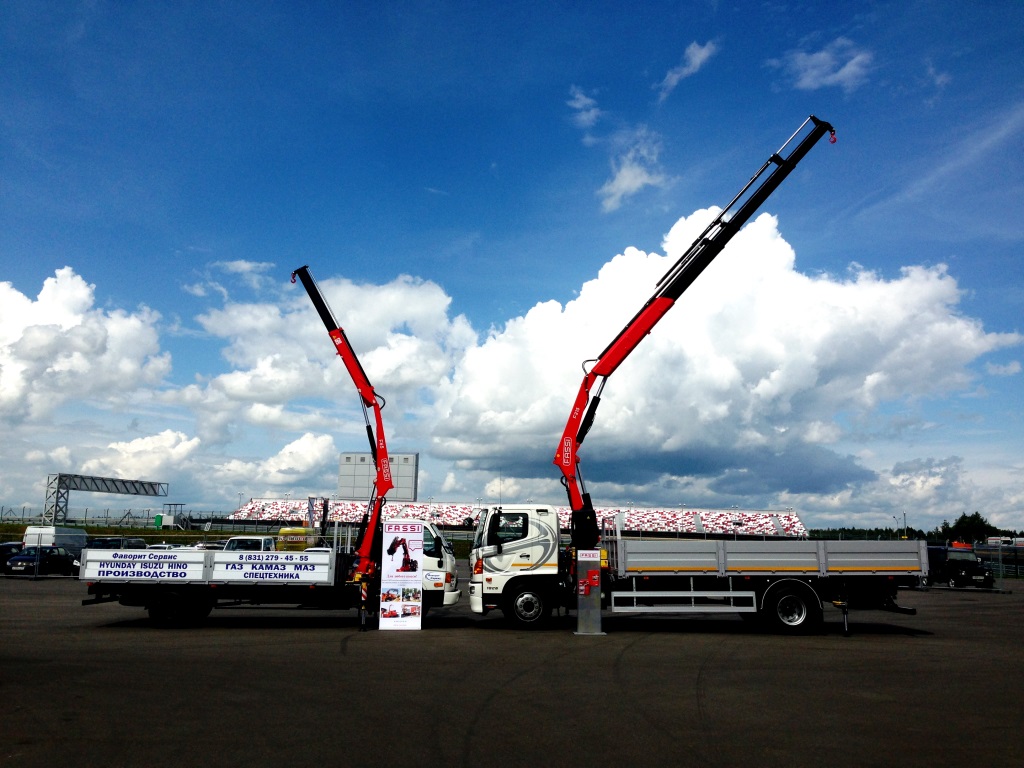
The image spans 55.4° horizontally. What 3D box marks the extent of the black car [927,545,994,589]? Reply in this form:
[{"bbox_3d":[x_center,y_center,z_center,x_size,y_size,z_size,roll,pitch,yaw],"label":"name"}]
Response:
[{"bbox_3d":[21.330,8.980,47.200,1.810,2.020,4.450,2,-10,-3],"label":"black car"}]

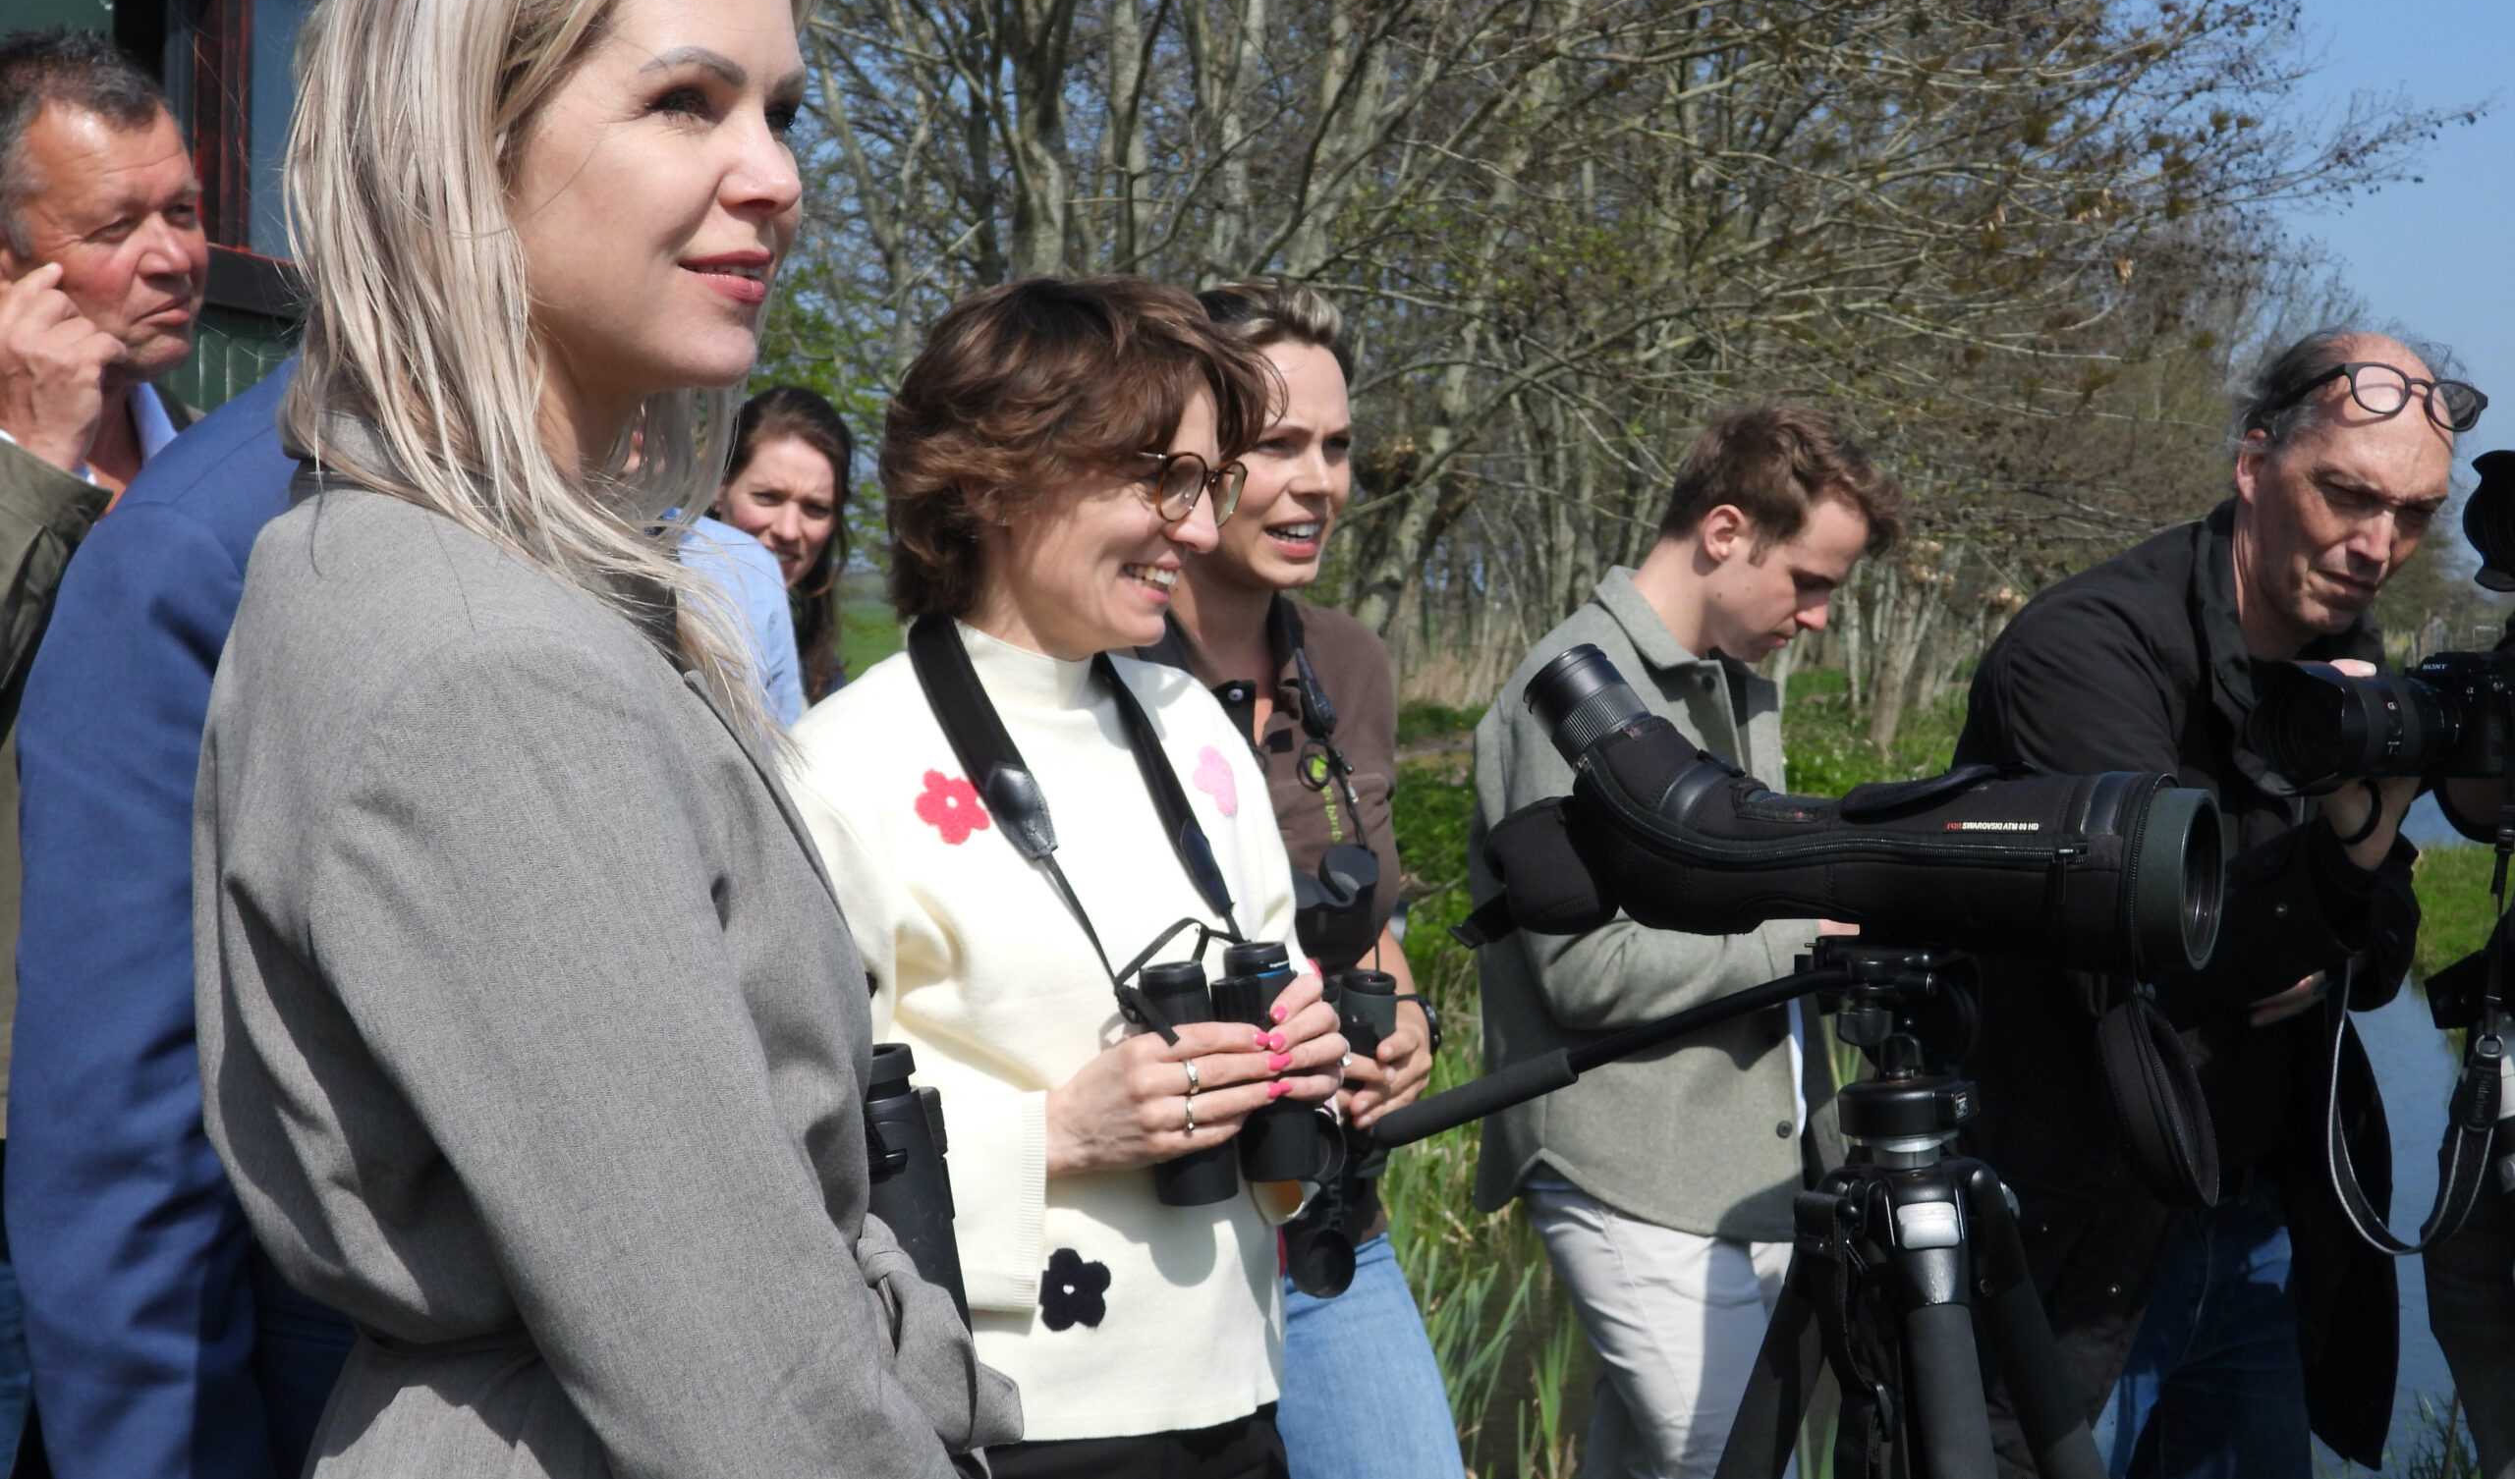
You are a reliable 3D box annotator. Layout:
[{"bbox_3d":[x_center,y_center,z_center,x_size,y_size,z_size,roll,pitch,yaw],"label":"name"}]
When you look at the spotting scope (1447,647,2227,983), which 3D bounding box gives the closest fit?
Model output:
[{"bbox_3d":[0.325,0.037,2.084,0.435,0.179,0.112,1,-1,29],"label":"spotting scope"}]

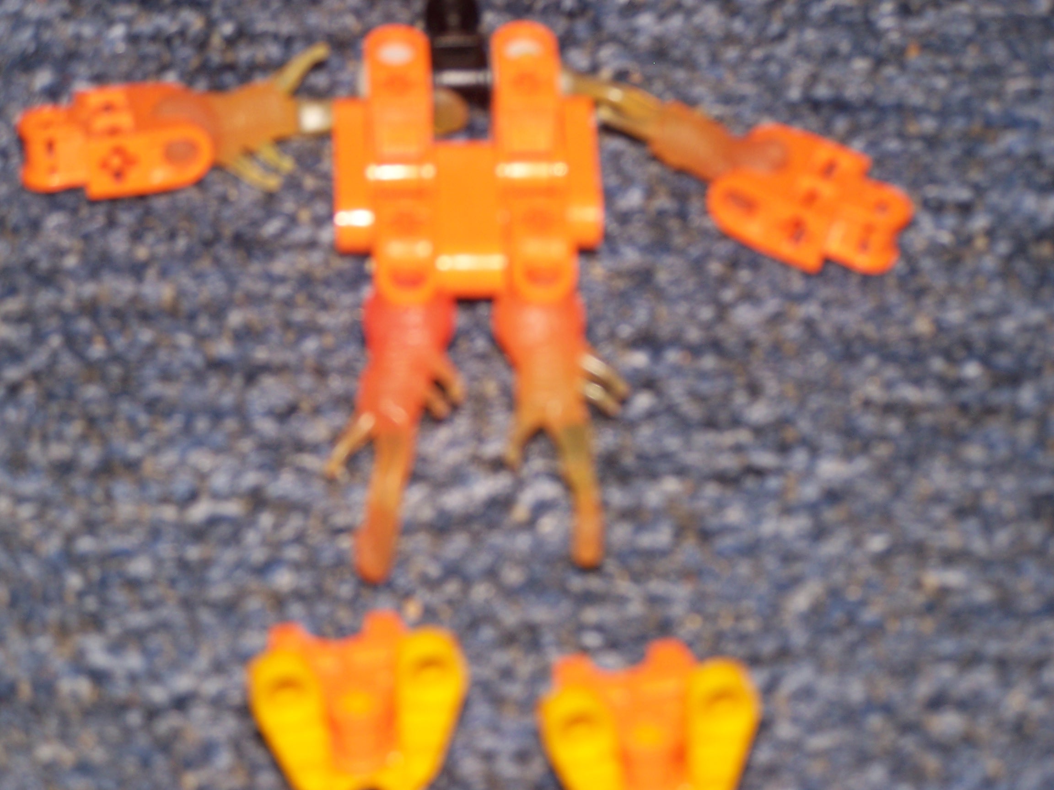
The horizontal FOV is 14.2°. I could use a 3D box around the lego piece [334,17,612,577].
[{"bbox_3d":[-0.006,-0.014,0.522,0.036,0.019,0.079,-1,49,-1],"label":"lego piece"}]

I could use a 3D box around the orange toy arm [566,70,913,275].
[{"bbox_3d":[0.025,-0.031,0.540,0.052,0.013,0.017,24,53,20],"label":"orange toy arm"}]

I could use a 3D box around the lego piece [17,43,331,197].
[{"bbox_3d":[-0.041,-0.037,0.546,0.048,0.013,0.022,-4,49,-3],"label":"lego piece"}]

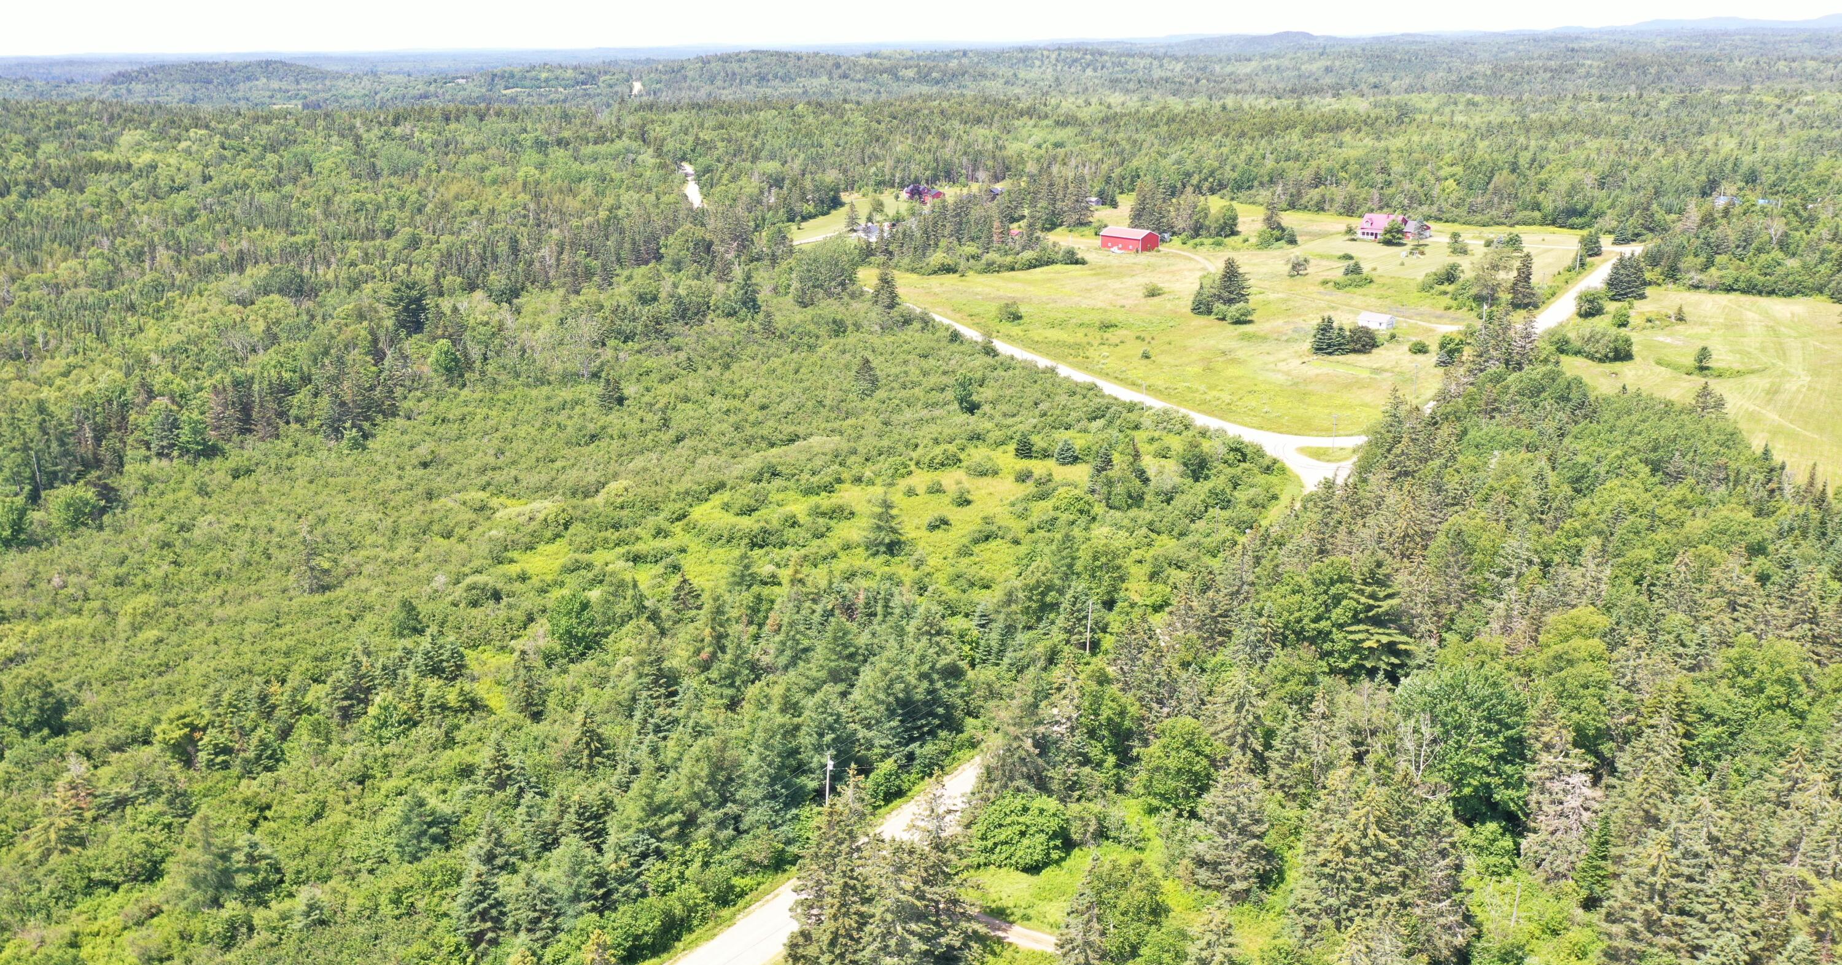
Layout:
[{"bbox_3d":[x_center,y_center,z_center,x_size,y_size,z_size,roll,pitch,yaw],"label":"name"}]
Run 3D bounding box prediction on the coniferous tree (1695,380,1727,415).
[{"bbox_3d":[145.800,-13.330,263.610,5.400,10.650,5.400,-1,17,0],"label":"coniferous tree"}]

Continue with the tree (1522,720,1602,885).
[{"bbox_3d":[59.960,29.410,132.700,7.050,15.960,7.050,-1,17,0],"label":"tree"}]

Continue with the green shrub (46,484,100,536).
[{"bbox_3d":[-138.200,4.580,233.640,7.870,7.800,7.870,-1,17,0],"label":"green shrub"}]

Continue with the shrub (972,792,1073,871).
[{"bbox_3d":[9.760,33.500,139.860,9.850,5.790,9.850,1,17,4],"label":"shrub"}]

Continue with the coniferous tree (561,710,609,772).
[{"bbox_3d":[-35.870,28.330,152.930,5.230,8.890,5.230,-5,18,-14],"label":"coniferous tree"}]

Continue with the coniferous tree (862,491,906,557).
[{"bbox_3d":[-5.660,6.330,221.010,6.670,10.470,6.670,-1,17,-2],"label":"coniferous tree"}]

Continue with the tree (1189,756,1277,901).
[{"bbox_3d":[28.950,31.310,132.040,7.980,13.450,7.980,-1,17,0],"label":"tree"}]

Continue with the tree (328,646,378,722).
[{"bbox_3d":[-65.220,23.880,164.170,5.950,11.370,5.950,-8,19,-23],"label":"tree"}]

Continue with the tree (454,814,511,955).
[{"bbox_3d":[-38.330,34.640,123.920,4.710,13.440,4.710,-1,17,0],"label":"tree"}]

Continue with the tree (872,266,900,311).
[{"bbox_3d":[-10.590,-57.850,427.240,8.610,13.920,8.610,-1,17,0],"label":"tree"}]

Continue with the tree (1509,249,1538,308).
[{"bbox_3d":[155.090,-51.960,367.830,6.870,15.020,6.870,-1,17,0],"label":"tree"}]

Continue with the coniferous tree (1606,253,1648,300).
[{"bbox_3d":[212.290,-62.230,431.300,12.580,14.160,12.580,8,19,25],"label":"coniferous tree"}]

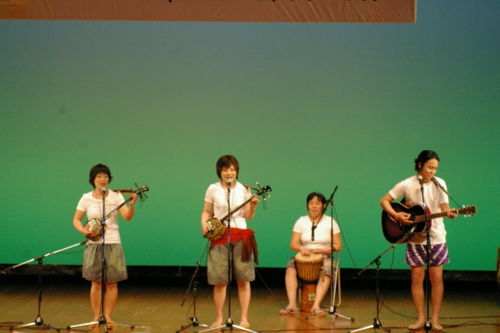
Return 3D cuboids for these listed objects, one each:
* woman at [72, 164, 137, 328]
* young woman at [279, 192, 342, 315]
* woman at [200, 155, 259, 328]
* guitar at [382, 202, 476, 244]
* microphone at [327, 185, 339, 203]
[{"bbox_3d":[-1.366,0.744,19.550,0.590,1.530,0.420,0,1,-3],"label":"woman"},{"bbox_3d":[0.619,0.880,21.300,0.600,1.220,0.760,0,1,12],"label":"young woman"},{"bbox_3d":[-0.192,0.701,19.550,0.540,1.610,0.420,0,1,-2],"label":"woman"},{"bbox_3d":[1.660,0.472,19.100,1.020,0.390,0.120,-9,-12,29],"label":"guitar"},{"bbox_3d":[0.816,0.266,20.550,0.045,0.200,0.045,31,18,13],"label":"microphone"}]

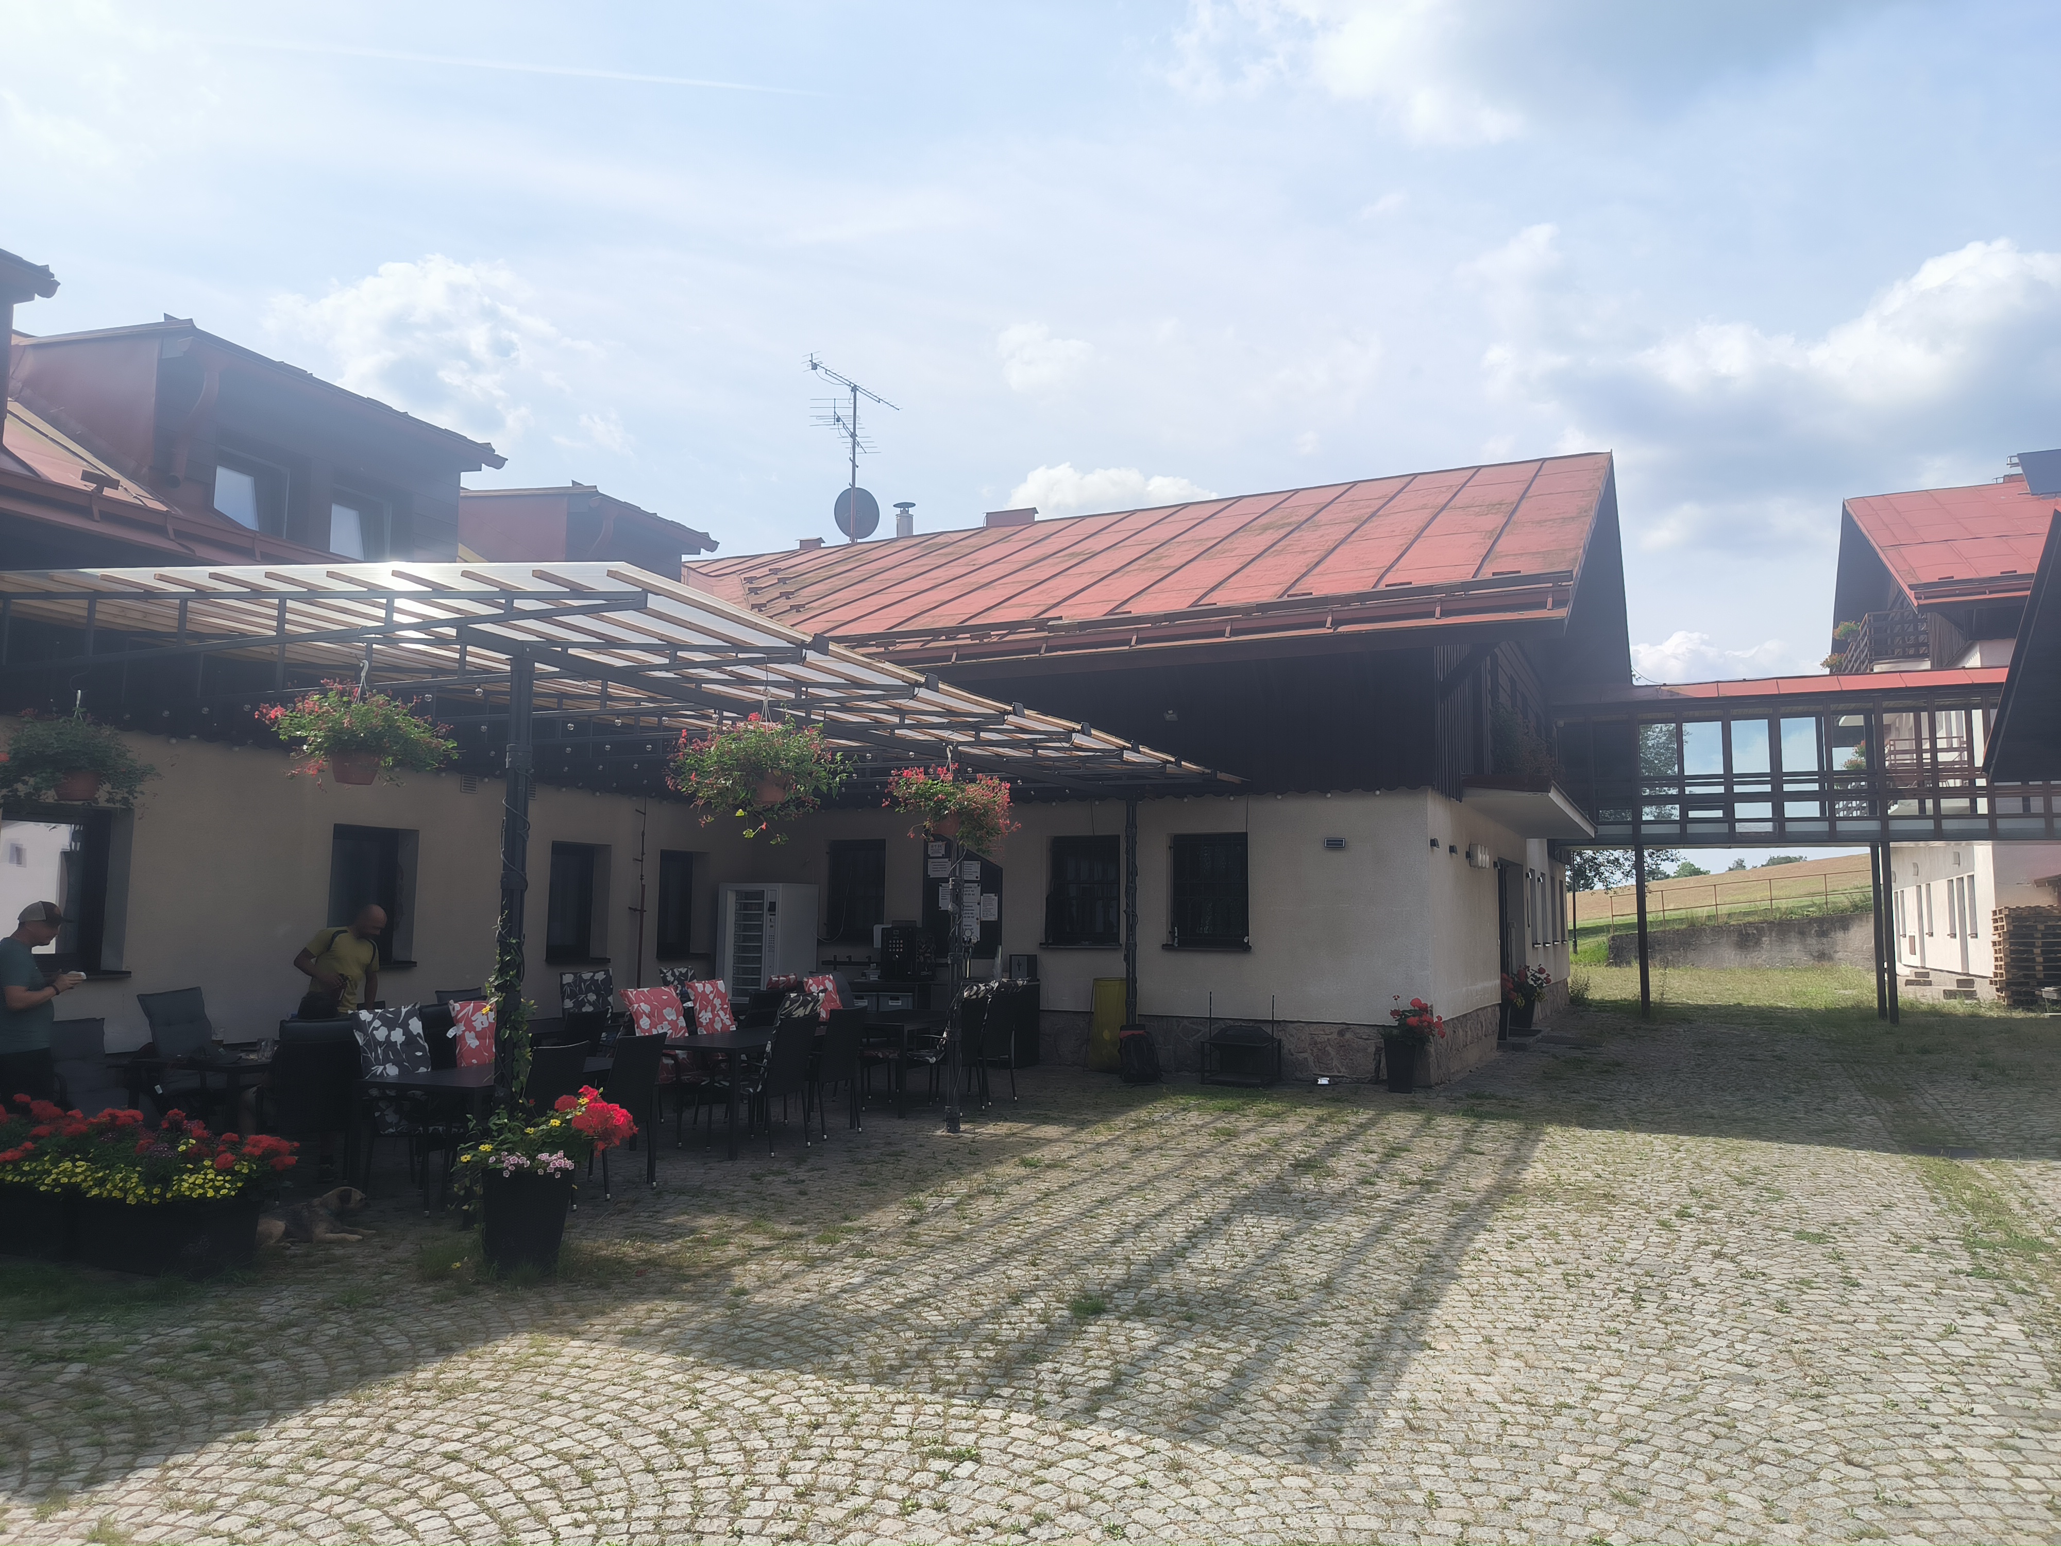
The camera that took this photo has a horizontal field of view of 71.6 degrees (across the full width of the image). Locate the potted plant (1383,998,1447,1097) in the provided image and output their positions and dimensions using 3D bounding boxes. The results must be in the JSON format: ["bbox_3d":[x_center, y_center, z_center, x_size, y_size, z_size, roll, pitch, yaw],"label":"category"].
[{"bbox_3d":[3.419,2.414,12.750,0.510,0.833,0.480,-2,-7,24],"label":"potted plant"}]

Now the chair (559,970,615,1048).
[{"bbox_3d":[-3.520,2.120,10.633,0.600,1.140,0.560,-2,-7,24],"label":"chair"}]

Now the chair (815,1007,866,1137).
[{"bbox_3d":[-1.642,2.248,10.853,0.600,0.930,0.560,-2,-7,24],"label":"chair"}]

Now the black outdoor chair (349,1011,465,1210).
[{"bbox_3d":[-3.626,1.976,8.395,0.660,1.040,0.570,-3,-7,26],"label":"black outdoor chair"}]

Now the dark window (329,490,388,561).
[{"bbox_3d":[-5.697,-2.007,12.108,0.120,0.700,0.590,-3,-7,28],"label":"dark window"}]

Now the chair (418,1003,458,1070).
[{"bbox_3d":[-3.460,2.014,9.000,0.630,1.020,0.570,-2,-6,23],"label":"chair"}]

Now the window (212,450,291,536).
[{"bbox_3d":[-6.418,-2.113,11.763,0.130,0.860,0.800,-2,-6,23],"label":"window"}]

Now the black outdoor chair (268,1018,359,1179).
[{"bbox_3d":[-4.506,2.024,8.692,0.640,0.980,0.580,-3,-7,26],"label":"black outdoor chair"}]

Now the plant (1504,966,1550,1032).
[{"bbox_3d":[6.465,2.903,18.600,0.550,0.796,0.540,-2,-7,24],"label":"plant"}]

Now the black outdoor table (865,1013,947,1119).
[{"bbox_3d":[-1.063,2.476,12.344,0.880,0.740,1.500,-3,-7,26],"label":"black outdoor table"}]

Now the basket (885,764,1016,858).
[{"bbox_3d":[-0.581,0.282,10.632,0.930,0.640,0.850,0,-6,0],"label":"basket"}]

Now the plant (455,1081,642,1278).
[{"bbox_3d":[-2.271,1.870,6.720,0.650,0.860,0.600,-2,-6,23],"label":"plant"}]

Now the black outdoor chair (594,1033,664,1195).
[{"bbox_3d":[-2.650,2.079,8.820,0.630,0.920,0.560,-3,-7,26],"label":"black outdoor chair"}]

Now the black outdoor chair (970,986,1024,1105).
[{"bbox_3d":[-0.466,2.499,12.990,0.650,0.940,0.560,-2,-6,23],"label":"black outdoor chair"}]

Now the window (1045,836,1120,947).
[{"bbox_3d":[0.539,1.215,14.854,0.848,1.143,0.140,-2,-7,24],"label":"window"}]

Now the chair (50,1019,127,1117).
[{"bbox_3d":[-5.896,2.033,8.876,0.680,0.970,0.600,-3,-7,26],"label":"chair"}]

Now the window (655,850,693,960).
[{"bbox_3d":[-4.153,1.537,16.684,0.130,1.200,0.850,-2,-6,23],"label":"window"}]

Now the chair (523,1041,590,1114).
[{"bbox_3d":[-2.878,1.985,8.033,0.600,0.930,0.560,-2,-7,24],"label":"chair"}]

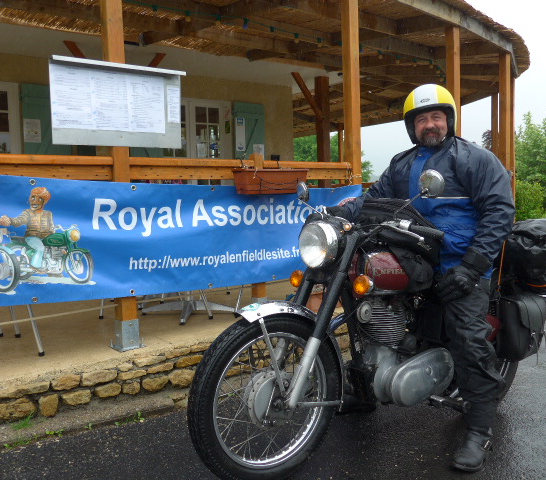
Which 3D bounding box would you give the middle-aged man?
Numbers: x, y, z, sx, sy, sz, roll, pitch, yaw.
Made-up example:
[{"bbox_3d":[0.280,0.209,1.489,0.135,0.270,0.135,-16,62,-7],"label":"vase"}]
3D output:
[{"bbox_3d":[0.730,0.060,2.530,0.760,1.620,0.700,2,6,42],"label":"middle-aged man"}]

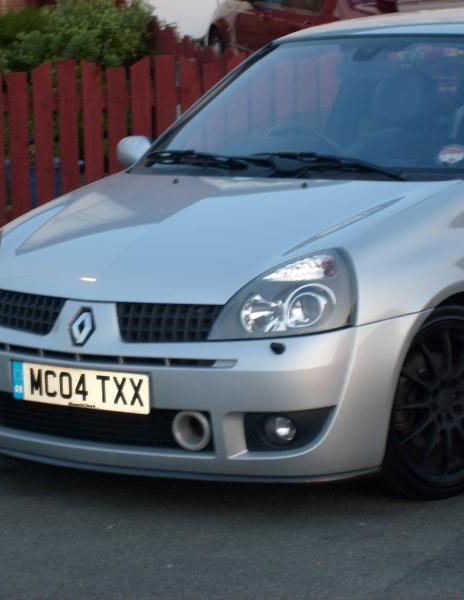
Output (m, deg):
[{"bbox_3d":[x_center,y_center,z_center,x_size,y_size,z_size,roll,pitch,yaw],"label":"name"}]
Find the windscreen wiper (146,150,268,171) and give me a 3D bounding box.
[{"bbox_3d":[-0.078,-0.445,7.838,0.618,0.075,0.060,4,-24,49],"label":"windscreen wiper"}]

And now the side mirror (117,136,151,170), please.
[{"bbox_3d":[-0.338,-0.504,8.405,0.205,0.125,0.125,4,11,38],"label":"side mirror"}]

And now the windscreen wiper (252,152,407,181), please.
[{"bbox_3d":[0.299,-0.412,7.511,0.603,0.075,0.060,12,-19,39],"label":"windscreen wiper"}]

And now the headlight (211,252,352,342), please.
[{"bbox_3d":[0.148,-0.016,6.750,0.410,0.230,0.235,0,9,19],"label":"headlight"}]

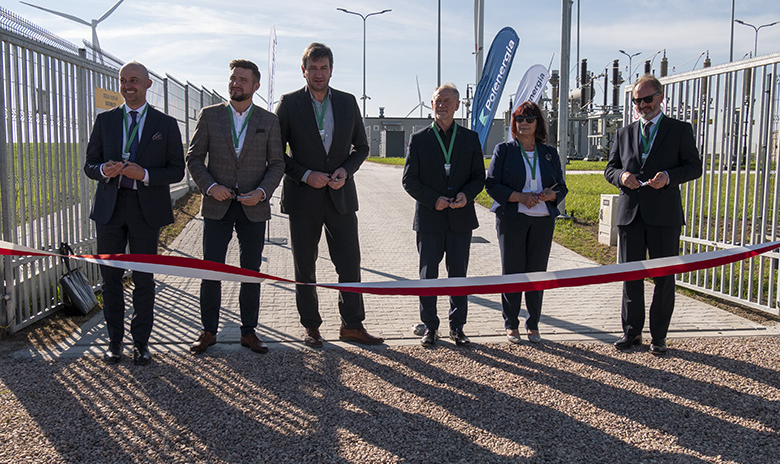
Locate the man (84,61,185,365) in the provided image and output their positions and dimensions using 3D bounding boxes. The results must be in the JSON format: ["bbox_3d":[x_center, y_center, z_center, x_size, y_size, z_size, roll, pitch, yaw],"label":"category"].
[{"bbox_3d":[-1.550,-0.118,4.650,0.590,1.789,0.450,-1,6,-11],"label":"man"}]

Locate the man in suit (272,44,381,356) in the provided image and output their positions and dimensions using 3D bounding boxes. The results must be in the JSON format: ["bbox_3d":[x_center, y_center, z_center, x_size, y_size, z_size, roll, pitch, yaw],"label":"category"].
[{"bbox_3d":[-0.411,-0.242,5.046,0.660,1.968,0.470,-1,7,-16],"label":"man in suit"}]

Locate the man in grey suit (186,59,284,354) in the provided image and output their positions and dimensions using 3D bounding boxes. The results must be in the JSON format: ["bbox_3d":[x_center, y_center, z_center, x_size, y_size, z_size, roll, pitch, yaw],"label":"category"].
[{"bbox_3d":[-0.977,-0.163,4.880,0.620,1.837,0.450,-1,6,-10],"label":"man in grey suit"}]

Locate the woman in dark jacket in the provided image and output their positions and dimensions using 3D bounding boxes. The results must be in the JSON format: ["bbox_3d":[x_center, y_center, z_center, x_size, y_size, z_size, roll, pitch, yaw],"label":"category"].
[{"bbox_3d":[0.913,-0.061,5.166,0.540,1.604,0.420,0,6,-1],"label":"woman in dark jacket"}]

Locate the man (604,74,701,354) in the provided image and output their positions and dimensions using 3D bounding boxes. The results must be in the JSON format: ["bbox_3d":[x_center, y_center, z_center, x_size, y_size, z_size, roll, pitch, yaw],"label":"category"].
[{"bbox_3d":[1.709,-0.122,4.972,0.590,1.782,0.460,4,7,30],"label":"man"}]

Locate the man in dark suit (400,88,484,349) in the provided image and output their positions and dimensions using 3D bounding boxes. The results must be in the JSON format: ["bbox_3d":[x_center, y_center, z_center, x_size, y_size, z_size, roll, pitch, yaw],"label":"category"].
[{"bbox_3d":[0.358,-0.110,5.087,0.550,1.711,0.440,0,6,-2],"label":"man in dark suit"}]

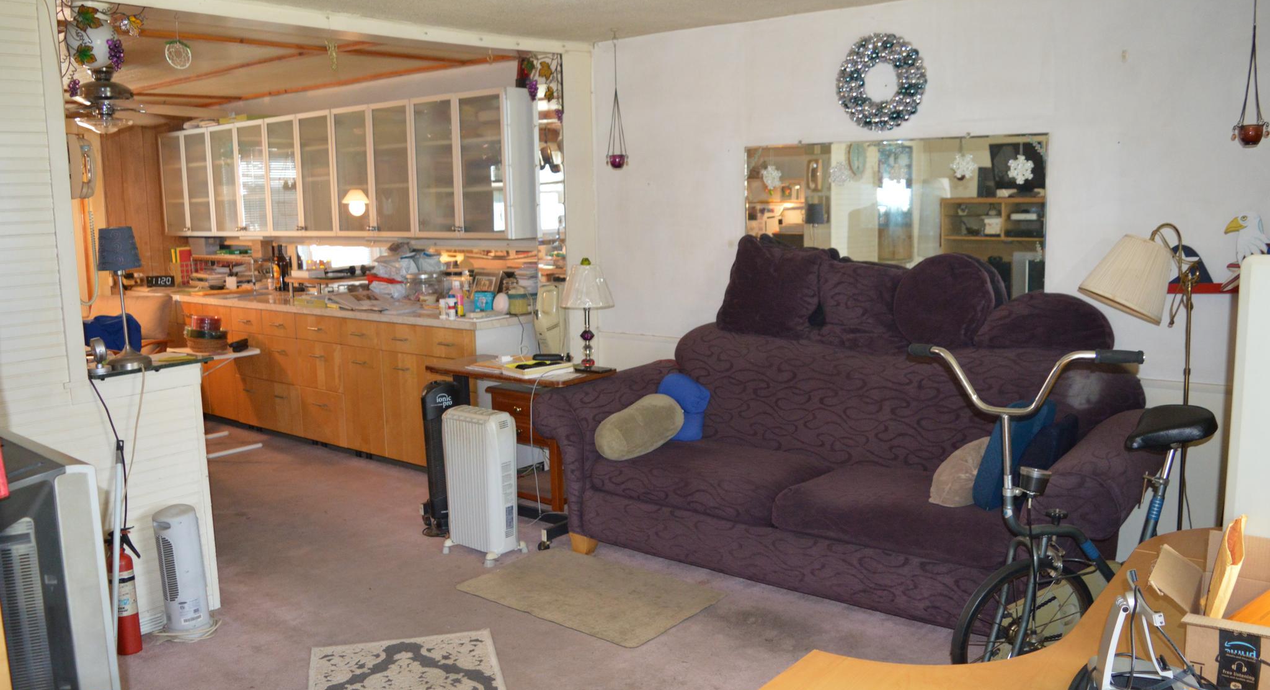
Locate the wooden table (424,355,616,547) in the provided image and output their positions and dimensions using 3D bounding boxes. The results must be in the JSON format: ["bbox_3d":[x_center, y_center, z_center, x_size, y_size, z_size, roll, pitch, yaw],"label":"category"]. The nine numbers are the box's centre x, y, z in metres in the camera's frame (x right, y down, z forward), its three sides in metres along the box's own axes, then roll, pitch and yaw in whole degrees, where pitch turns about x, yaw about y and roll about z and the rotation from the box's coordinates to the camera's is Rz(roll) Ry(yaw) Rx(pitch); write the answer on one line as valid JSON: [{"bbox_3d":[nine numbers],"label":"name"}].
[{"bbox_3d":[-0.575,0.485,4.696,0.920,0.755,0.500,6,11,38],"label":"wooden table"}]

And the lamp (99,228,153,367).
[{"bbox_3d":[-1.856,-0.172,3.465,0.160,0.515,0.160,6,11,38],"label":"lamp"}]

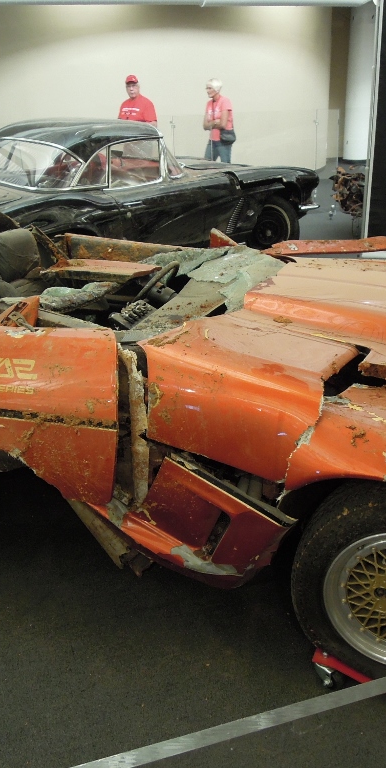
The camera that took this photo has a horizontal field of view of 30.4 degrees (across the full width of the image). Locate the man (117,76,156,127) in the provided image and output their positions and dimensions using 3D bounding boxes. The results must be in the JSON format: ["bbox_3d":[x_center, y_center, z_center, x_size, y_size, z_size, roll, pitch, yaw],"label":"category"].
[{"bbox_3d":[-0.682,-2.866,8.851,0.520,1.780,0.330,12,26,29],"label":"man"}]

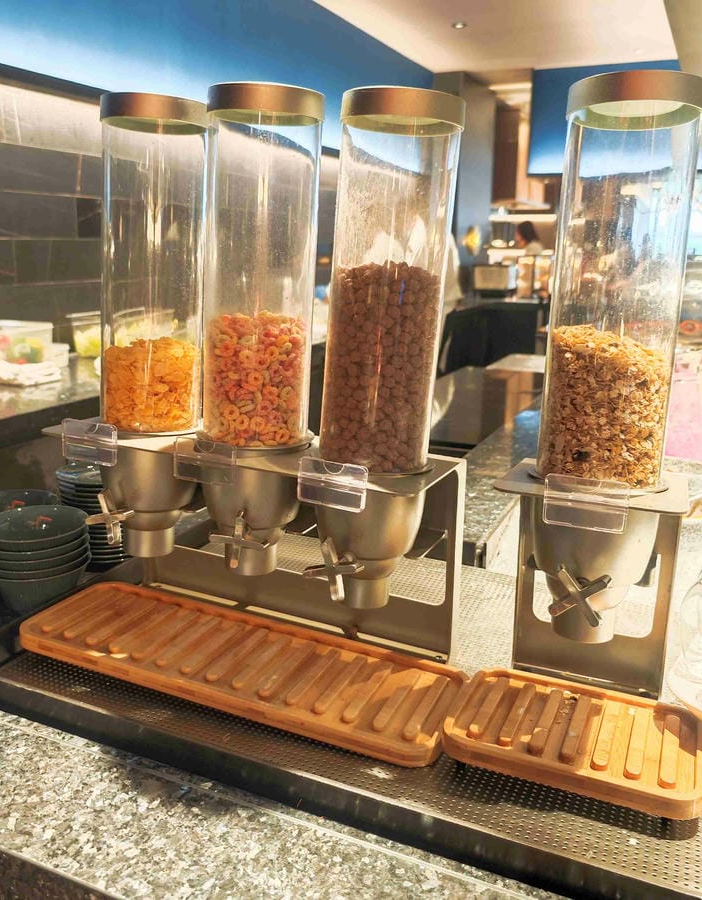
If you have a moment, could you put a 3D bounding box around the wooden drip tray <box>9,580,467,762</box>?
[{"bbox_3d":[-0.135,0.240,0.912,0.518,0.021,0.162,8,16,24],"label":"wooden drip tray"}]

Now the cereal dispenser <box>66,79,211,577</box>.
[{"bbox_3d":[-0.246,-0.126,0.945,0.135,0.536,0.159,9,16,23],"label":"cereal dispenser"}]

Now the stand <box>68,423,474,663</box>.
[{"bbox_3d":[-0.127,0.116,0.941,0.482,0.246,0.147,8,16,24],"label":"stand"}]

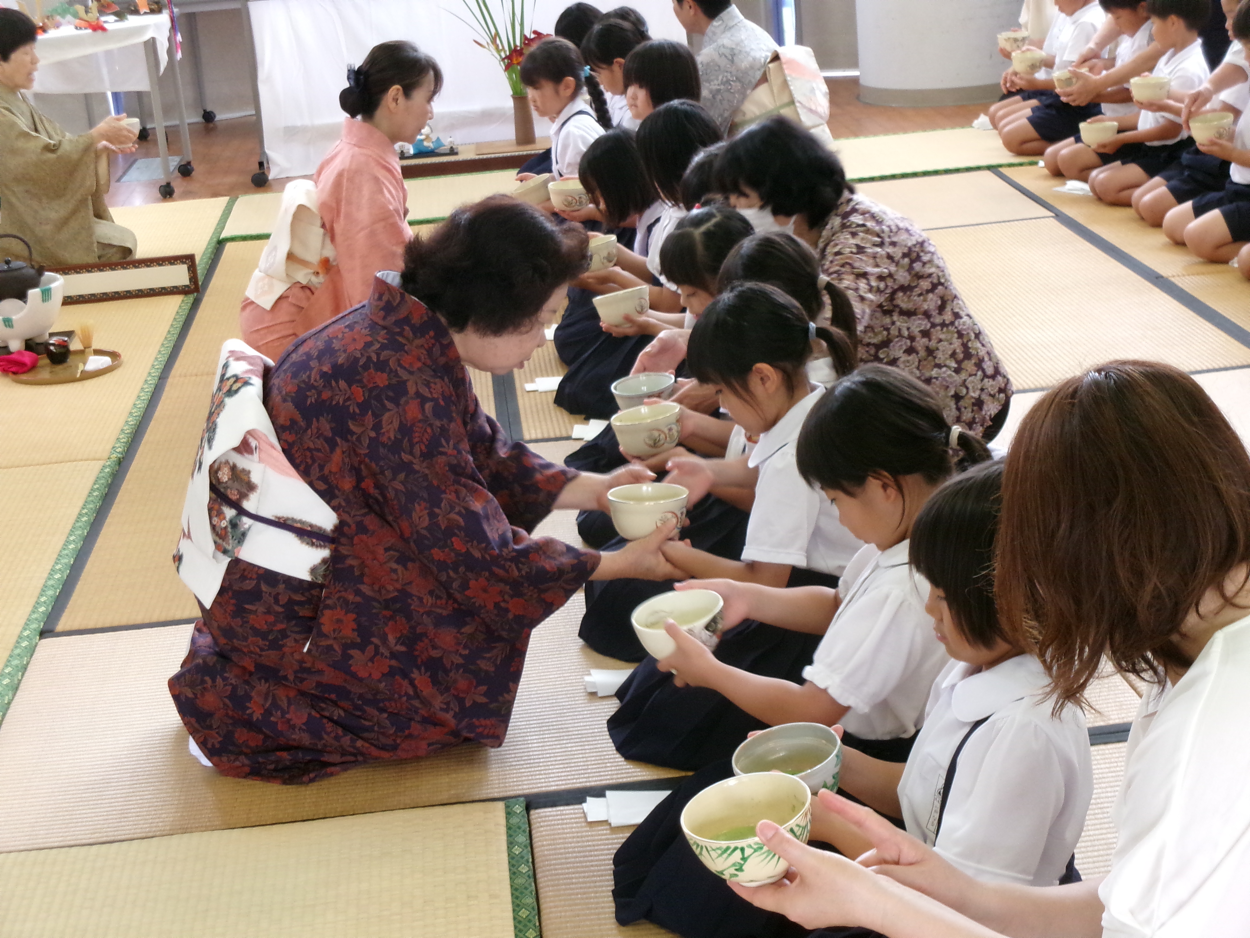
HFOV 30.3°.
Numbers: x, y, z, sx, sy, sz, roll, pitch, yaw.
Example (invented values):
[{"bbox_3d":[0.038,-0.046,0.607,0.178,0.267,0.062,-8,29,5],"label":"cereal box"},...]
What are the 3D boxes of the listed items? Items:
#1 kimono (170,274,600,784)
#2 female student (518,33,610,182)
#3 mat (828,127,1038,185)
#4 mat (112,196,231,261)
[{"bbox_3d":[-0.402,0.035,3.686,0.700,0.710,0.520,-9,17,-13],"label":"kimono"},{"bbox_3d":[-0.108,-1.003,7.171,0.520,0.670,0.380,-6,16,-3],"label":"female student"},{"bbox_3d":[1.229,-1.172,8.581,1.820,0.045,0.950,-6,16,-3],"label":"mat"},{"bbox_3d":[-1.843,-0.737,7.999,0.920,0.045,1.860,-6,16,-3],"label":"mat"}]

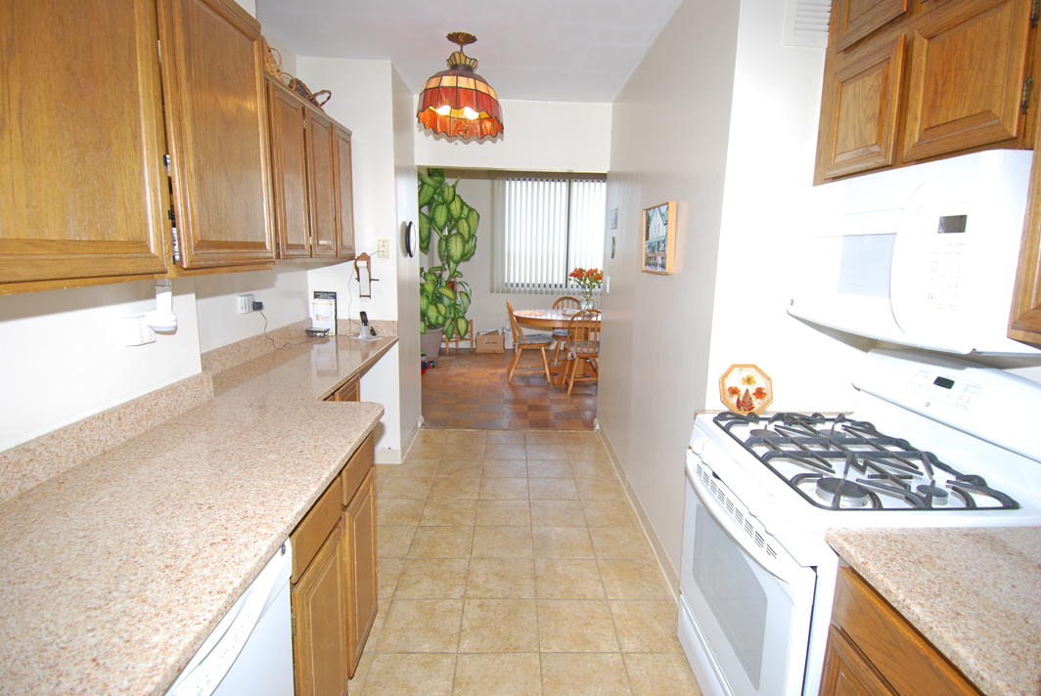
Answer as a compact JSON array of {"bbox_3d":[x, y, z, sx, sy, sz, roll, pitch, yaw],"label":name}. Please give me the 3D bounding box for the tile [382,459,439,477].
[{"bbox_3d":[-0.726,0.835,3.600,0.305,0.010,0.305,0,10,-1],"label":"tile"}]

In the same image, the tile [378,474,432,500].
[{"bbox_3d":[-0.712,0.882,3.250,0.301,0.010,0.296,1,11,-1],"label":"tile"}]

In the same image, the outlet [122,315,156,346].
[{"bbox_3d":[-1.128,-0.050,1.539,0.043,0.088,0.067,1,11,-1],"label":"outlet"}]

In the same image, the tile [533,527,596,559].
[{"bbox_3d":[0.215,1.001,2.675,0.303,0.010,0.300,1,11,-1],"label":"tile"}]

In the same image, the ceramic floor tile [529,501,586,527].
[{"bbox_3d":[0.209,0.953,3.009,0.305,0.010,0.305,0,10,-1],"label":"ceramic floor tile"}]

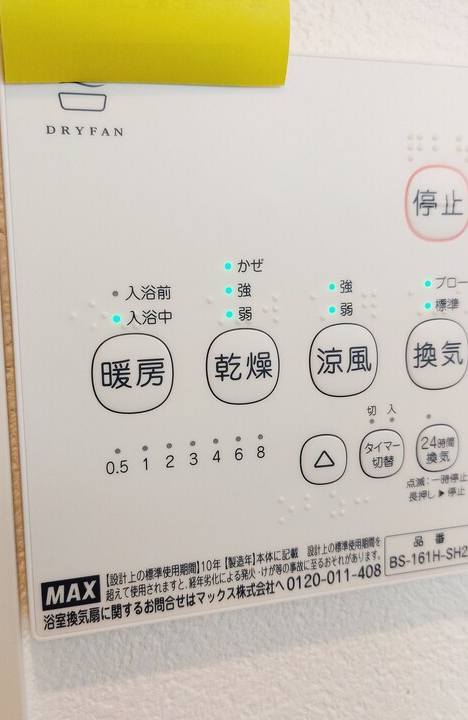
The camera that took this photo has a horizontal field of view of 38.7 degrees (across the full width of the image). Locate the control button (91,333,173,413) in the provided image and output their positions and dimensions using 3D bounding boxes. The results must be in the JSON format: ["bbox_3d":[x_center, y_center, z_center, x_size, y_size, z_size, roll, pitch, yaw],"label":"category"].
[{"bbox_3d":[-0.020,0.003,0.135,0.017,0.016,0.002,-3,6,-16],"label":"control button"}]

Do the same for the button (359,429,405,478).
[{"bbox_3d":[0.034,0.022,0.153,0.011,0.011,0.002,-3,6,-16],"label":"button"}]

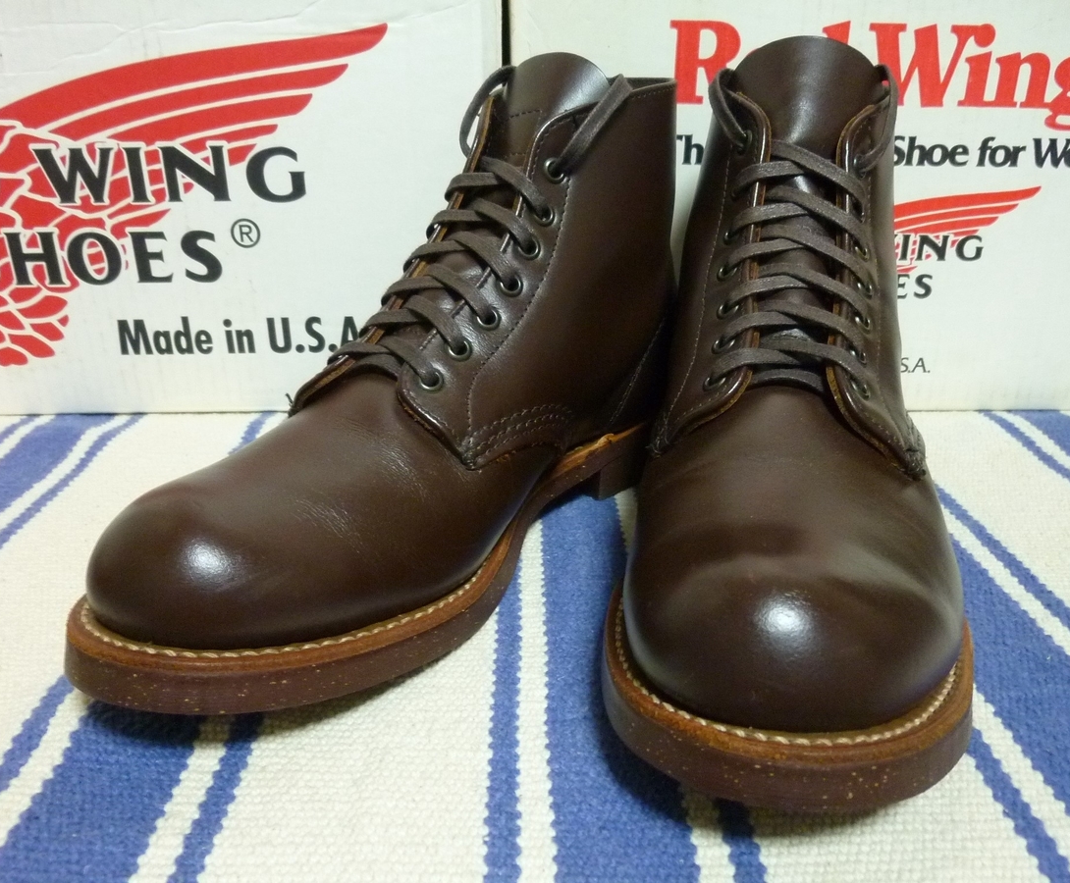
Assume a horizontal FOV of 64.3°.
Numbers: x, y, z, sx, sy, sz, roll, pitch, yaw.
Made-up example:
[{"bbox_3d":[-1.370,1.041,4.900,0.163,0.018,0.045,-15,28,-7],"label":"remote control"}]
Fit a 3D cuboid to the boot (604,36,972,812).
[{"bbox_3d":[0.091,-0.044,0.294,0.111,0.182,0.304,5,23,13],"label":"boot"}]

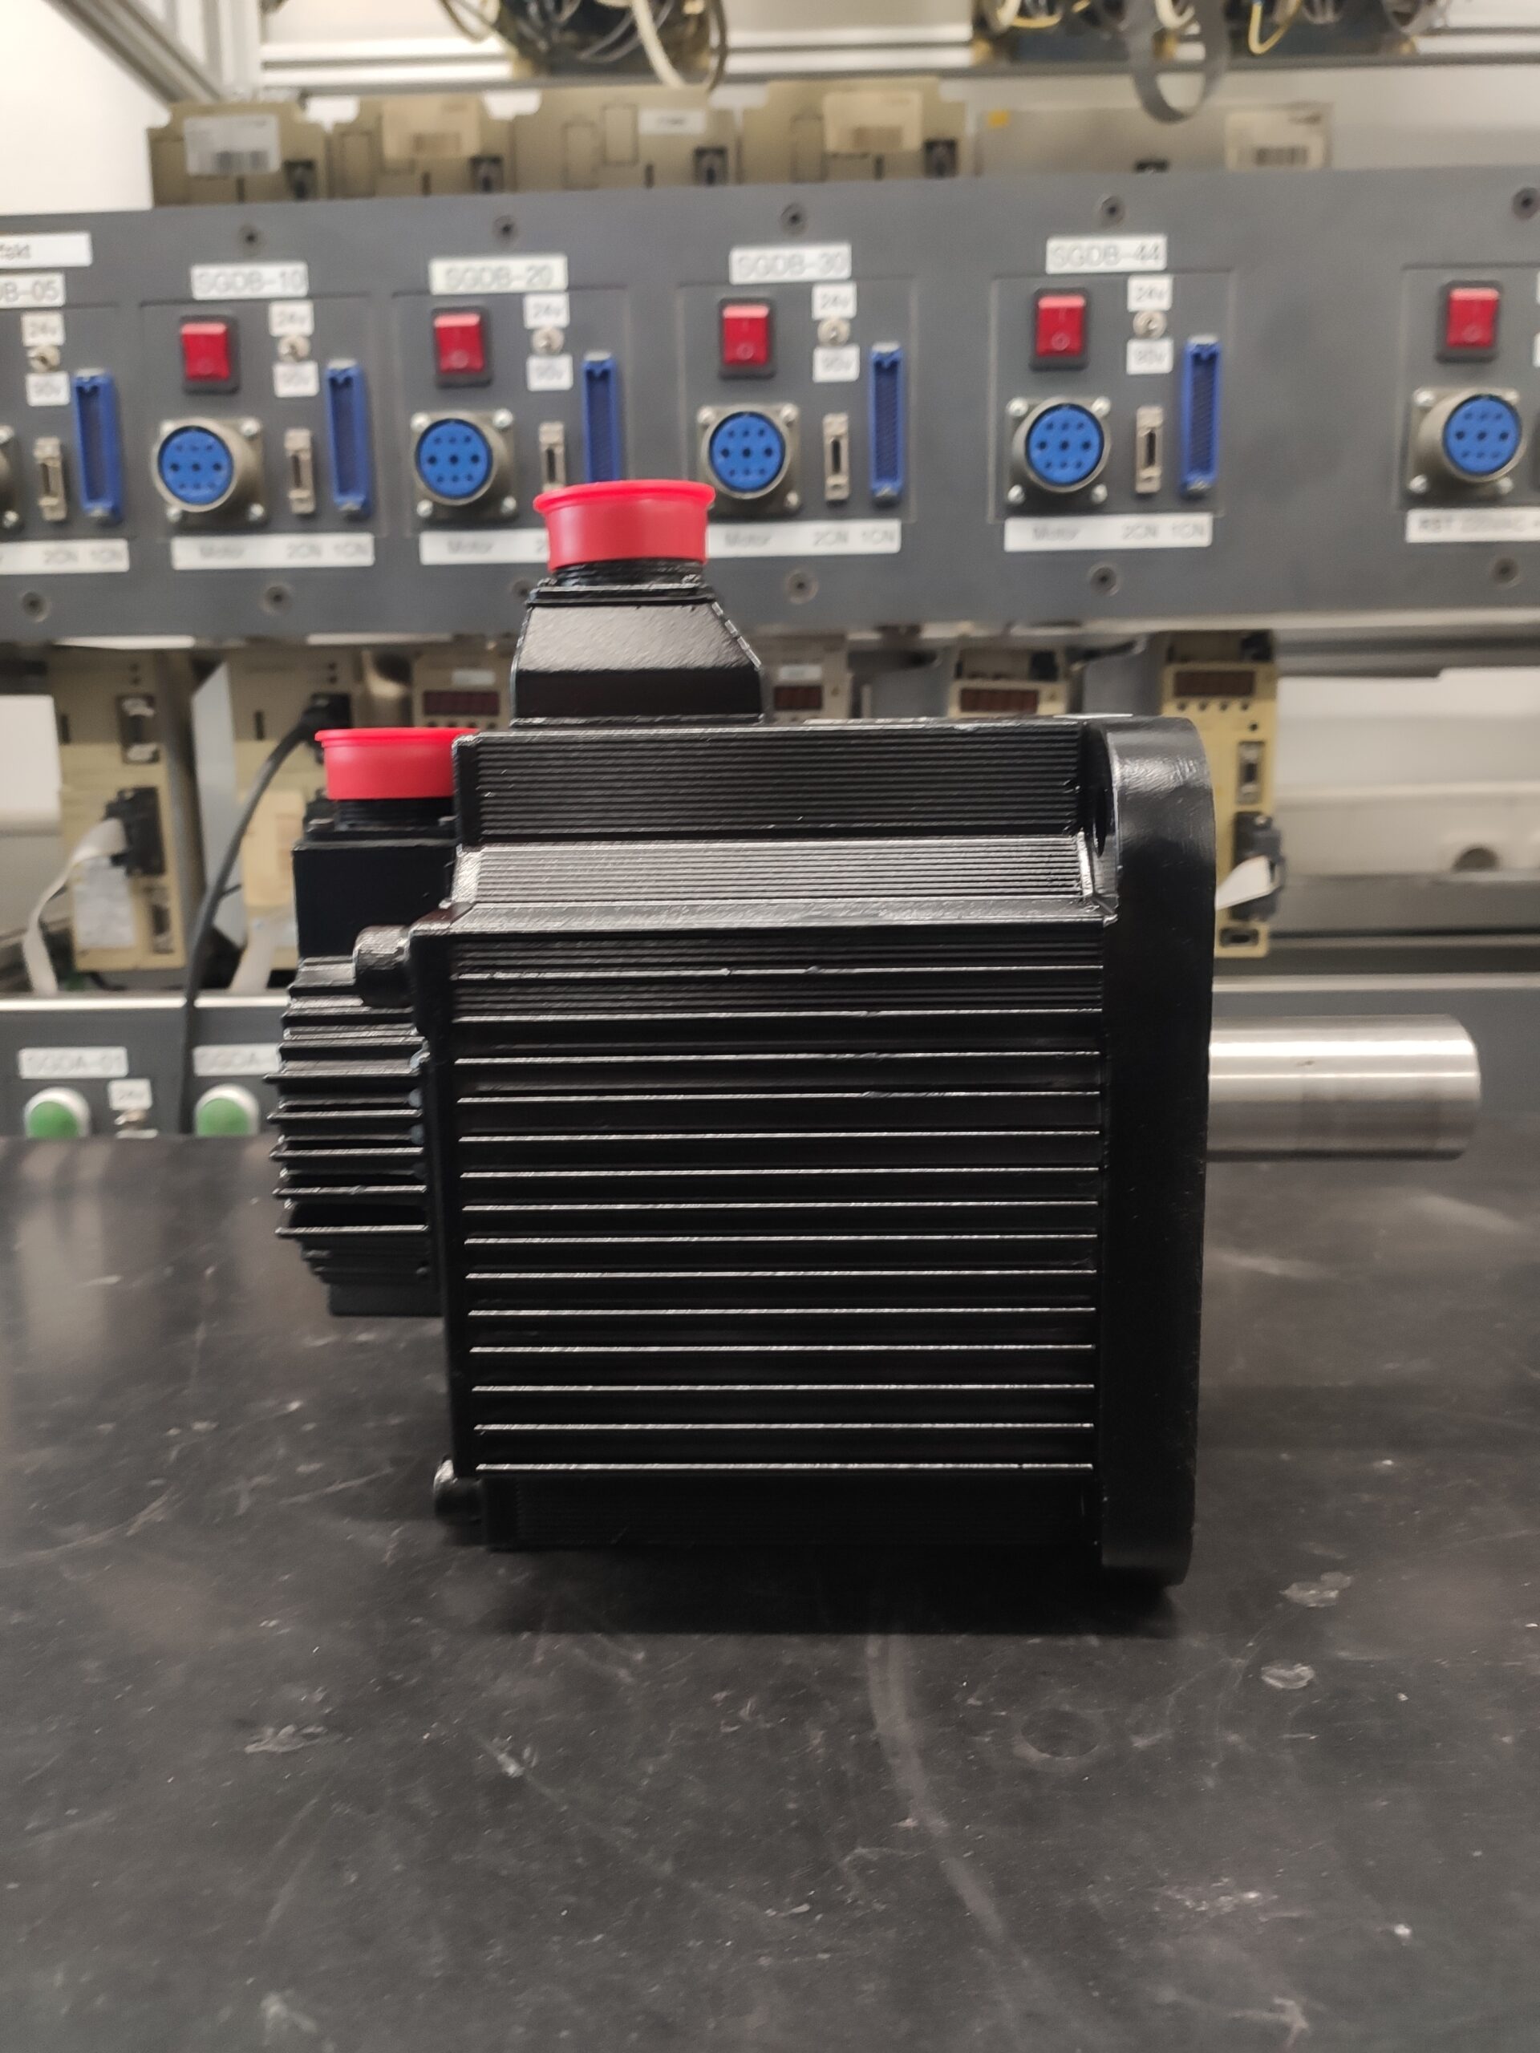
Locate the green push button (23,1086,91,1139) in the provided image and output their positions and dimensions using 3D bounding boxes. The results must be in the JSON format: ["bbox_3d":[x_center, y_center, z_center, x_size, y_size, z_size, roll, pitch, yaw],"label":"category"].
[{"bbox_3d":[-0.323,0.044,0.698,0.030,0.030,0.016,-1,12,2],"label":"green push button"}]

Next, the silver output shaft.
[{"bbox_3d":[0.123,0.015,0.372,0.079,0.035,0.035,-1,12,2],"label":"silver output shaft"}]

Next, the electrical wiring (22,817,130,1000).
[{"bbox_3d":[-0.327,-0.057,0.725,0.050,0.088,0.040,-1,12,2],"label":"electrical wiring"}]

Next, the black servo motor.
[{"bbox_3d":[-0.014,-0.009,0.372,0.195,0.233,0.180,-1,12,2],"label":"black servo motor"}]

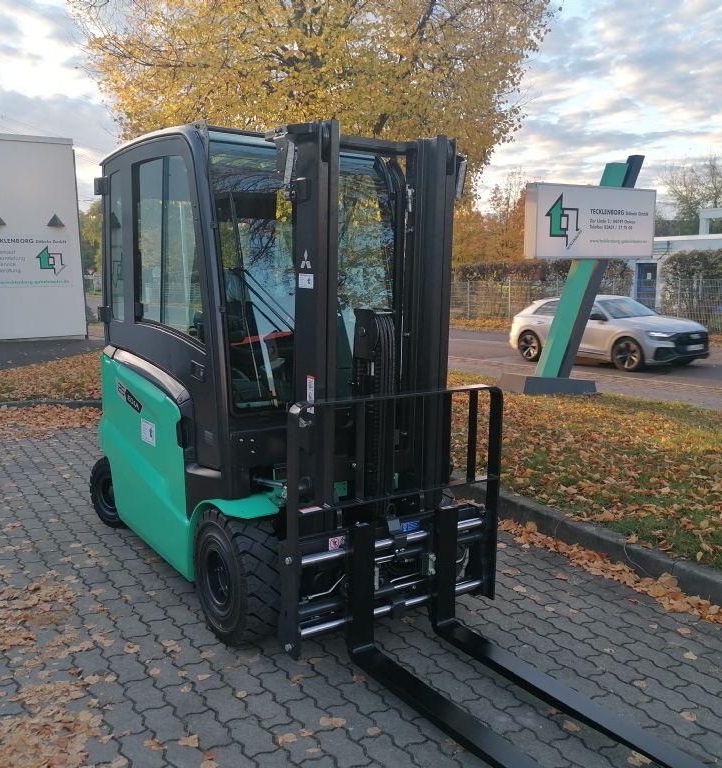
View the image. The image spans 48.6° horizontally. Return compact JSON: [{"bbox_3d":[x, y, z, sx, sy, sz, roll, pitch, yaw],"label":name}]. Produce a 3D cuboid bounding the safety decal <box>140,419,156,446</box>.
[{"bbox_3d":[-1.083,0.249,4.076,0.005,0.118,0.205,-3,9,-33],"label":"safety decal"}]

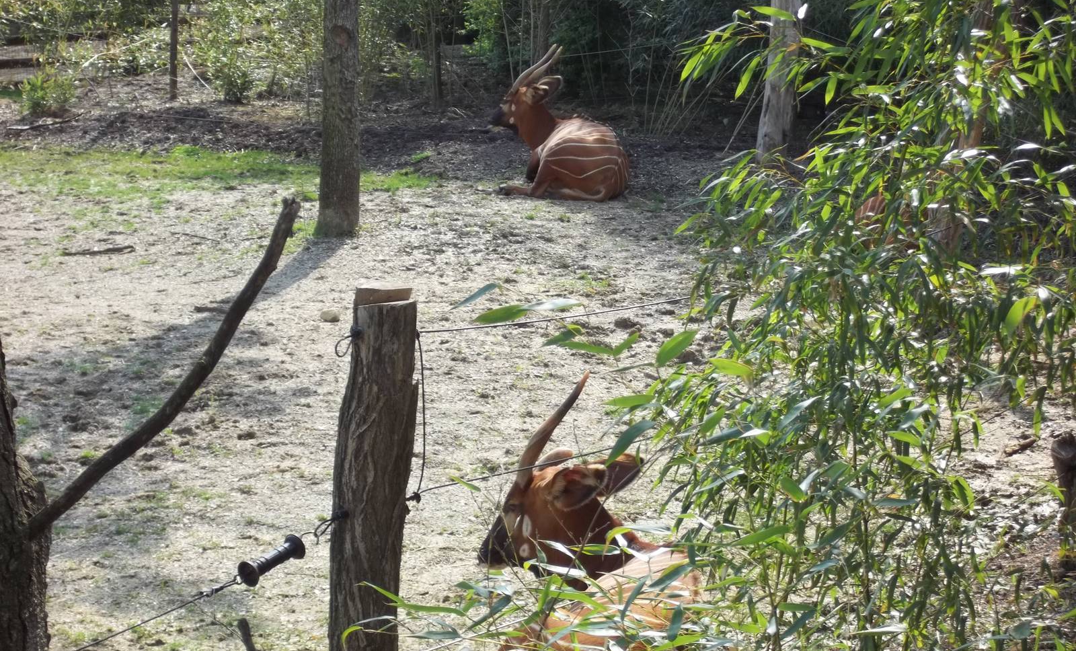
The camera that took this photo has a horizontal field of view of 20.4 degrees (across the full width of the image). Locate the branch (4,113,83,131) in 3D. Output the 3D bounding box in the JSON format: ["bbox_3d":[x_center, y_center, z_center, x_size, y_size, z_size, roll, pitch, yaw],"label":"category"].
[{"bbox_3d":[-4.651,-1.922,28.200,0.780,0.100,0.120,-4,12,-27],"label":"branch"}]

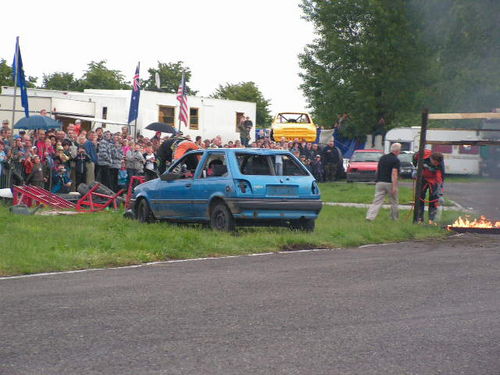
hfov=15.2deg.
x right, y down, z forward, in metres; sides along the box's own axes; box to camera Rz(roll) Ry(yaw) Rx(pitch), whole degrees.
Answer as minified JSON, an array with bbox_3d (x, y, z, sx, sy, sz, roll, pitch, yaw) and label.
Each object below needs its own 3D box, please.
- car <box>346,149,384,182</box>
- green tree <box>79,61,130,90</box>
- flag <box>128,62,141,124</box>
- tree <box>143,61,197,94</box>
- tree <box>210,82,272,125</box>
[{"bbox_3d":[4.825,-0.852,75.500,1.630,1.360,3.800,0,1,8],"label":"car"},{"bbox_3d":[-9.144,-4.588,118.000,4.500,6.900,4.500,0,1,0],"label":"green tree"},{"bbox_3d":[-3.937,-3.204,64.000,0.500,2.100,0.250,0,1,0],"label":"flag"},{"bbox_3d":[-5.059,-4.588,118.000,4.500,6.900,4.500,0,1,0],"label":"tree"},{"bbox_3d":[-0.543,-4.026,120.000,4.400,5.800,4.400,0,1,0],"label":"tree"}]

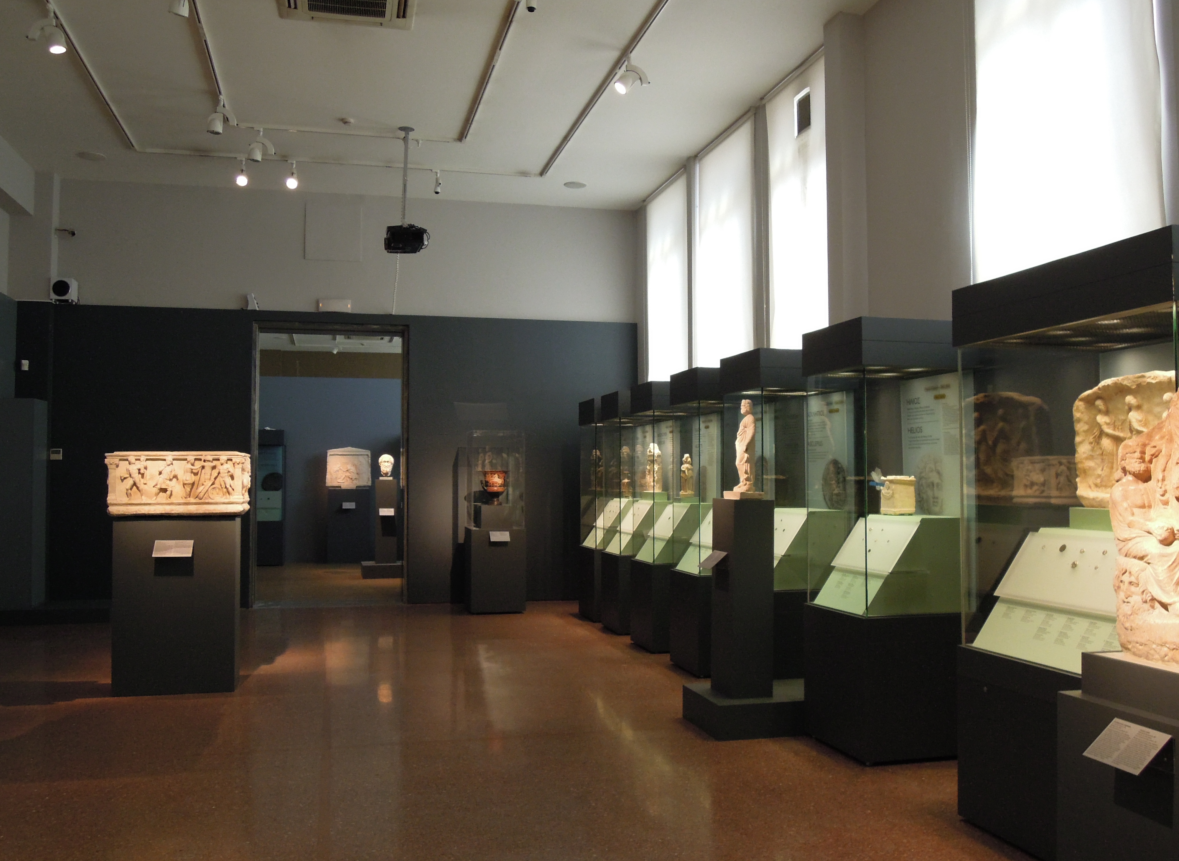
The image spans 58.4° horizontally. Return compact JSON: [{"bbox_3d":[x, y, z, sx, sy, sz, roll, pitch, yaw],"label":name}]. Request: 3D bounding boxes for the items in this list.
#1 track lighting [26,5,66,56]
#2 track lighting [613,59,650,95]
[{"bbox_3d":[-3.796,-2.800,7.392,0.244,0.310,0.140,1,-2,-14],"label":"track lighting"},{"bbox_3d":[0.326,-2.757,8.221,0.270,0.270,0.140,1,-3,-17],"label":"track lighting"}]

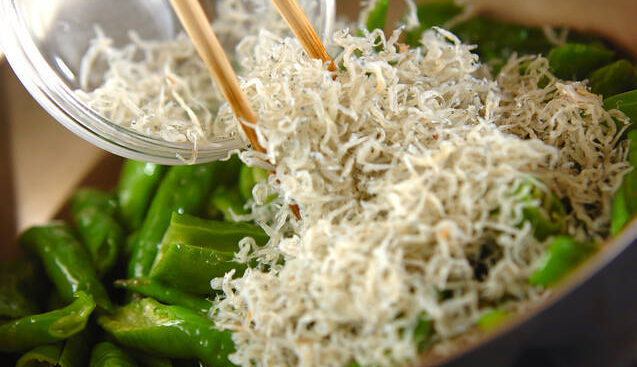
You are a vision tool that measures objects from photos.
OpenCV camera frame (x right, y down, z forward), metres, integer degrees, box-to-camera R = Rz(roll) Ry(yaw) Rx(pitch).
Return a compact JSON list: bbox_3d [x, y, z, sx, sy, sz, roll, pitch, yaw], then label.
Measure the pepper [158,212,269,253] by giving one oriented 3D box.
[{"bbox_3d":[-0.033,0.017,0.680,0.039,0.011,0.013,5,36,7],"label":"pepper"}]

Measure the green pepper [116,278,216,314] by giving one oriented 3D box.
[{"bbox_3d":[-0.048,0.036,0.655,0.038,0.011,0.011,14,38,14],"label":"green pepper"}]

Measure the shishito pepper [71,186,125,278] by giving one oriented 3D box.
[{"bbox_3d":[-0.074,0.016,0.690,0.015,0.014,0.029,-9,58,-13],"label":"shishito pepper"}]

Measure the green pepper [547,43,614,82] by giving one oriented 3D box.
[{"bbox_3d":[0.095,-0.044,0.760,0.030,0.014,0.015,-5,36,-7],"label":"green pepper"}]

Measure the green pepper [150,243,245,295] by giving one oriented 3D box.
[{"bbox_3d":[-0.037,0.028,0.665,0.036,0.014,0.012,5,36,7],"label":"green pepper"}]

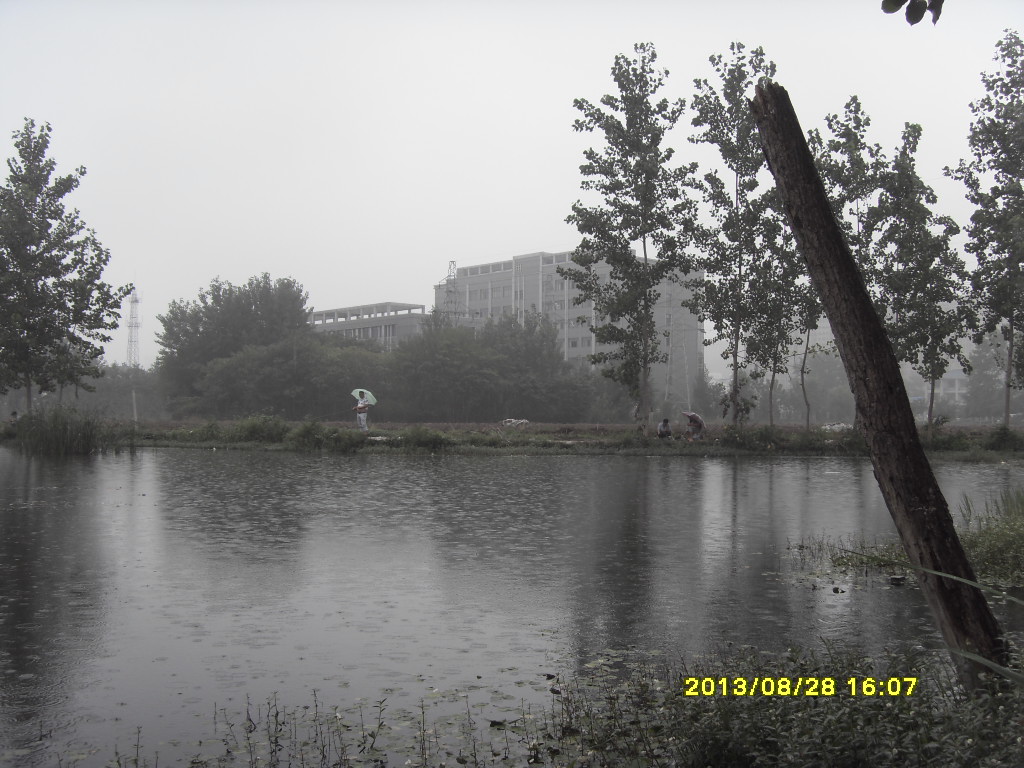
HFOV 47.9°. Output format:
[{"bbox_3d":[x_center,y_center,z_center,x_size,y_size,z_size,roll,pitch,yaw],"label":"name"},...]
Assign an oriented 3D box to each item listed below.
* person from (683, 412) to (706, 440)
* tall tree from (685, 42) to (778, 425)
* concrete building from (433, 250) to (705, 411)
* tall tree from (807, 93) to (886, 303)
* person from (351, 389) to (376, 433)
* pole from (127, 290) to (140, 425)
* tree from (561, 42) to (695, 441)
[{"bbox_3d":[6.862,1.583,43.484,0.950,1.130,0.950,-1,-1,45],"label":"person"},{"bbox_3d":[9.408,-6.264,49.077,4.300,16.480,4.300,0,-1,0],"label":"tall tree"},{"bbox_3d":[9.705,-9.574,233.037,18.000,28.500,59.000,1,-1,-42],"label":"concrete building"},{"bbox_3d":[14.504,-5.117,49.063,4.000,14.190,4.000,0,-1,0],"label":"tall tree"},{"bbox_3d":[-5.580,1.037,43.491,0.900,1.730,0.850,0,-1,34],"label":"person"},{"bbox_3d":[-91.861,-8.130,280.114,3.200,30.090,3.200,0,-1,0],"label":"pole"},{"bbox_3d":[4.868,-5.927,47.073,5.600,15.970,5.400,0,-1,0],"label":"tree"}]

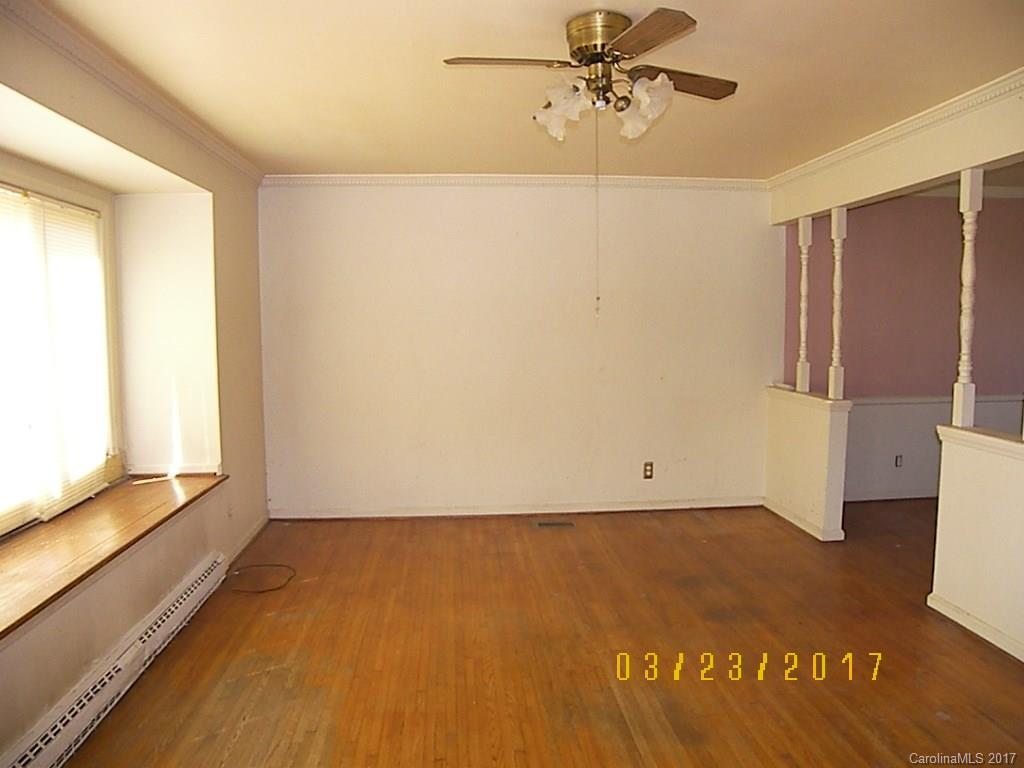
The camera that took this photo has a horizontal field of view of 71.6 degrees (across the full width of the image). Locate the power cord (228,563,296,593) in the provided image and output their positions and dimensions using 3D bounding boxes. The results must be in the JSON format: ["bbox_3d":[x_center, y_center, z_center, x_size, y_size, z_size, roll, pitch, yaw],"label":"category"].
[{"bbox_3d":[-1.413,1.089,3.995,0.376,0.012,0.450,-1,5,-5],"label":"power cord"}]

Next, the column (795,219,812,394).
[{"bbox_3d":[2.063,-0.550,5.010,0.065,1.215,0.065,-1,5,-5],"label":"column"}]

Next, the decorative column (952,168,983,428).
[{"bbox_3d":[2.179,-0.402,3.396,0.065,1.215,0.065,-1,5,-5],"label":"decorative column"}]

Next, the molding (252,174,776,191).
[{"bbox_3d":[0.083,-1.424,5.044,3.684,0.076,0.070,-1,5,-5],"label":"molding"}]

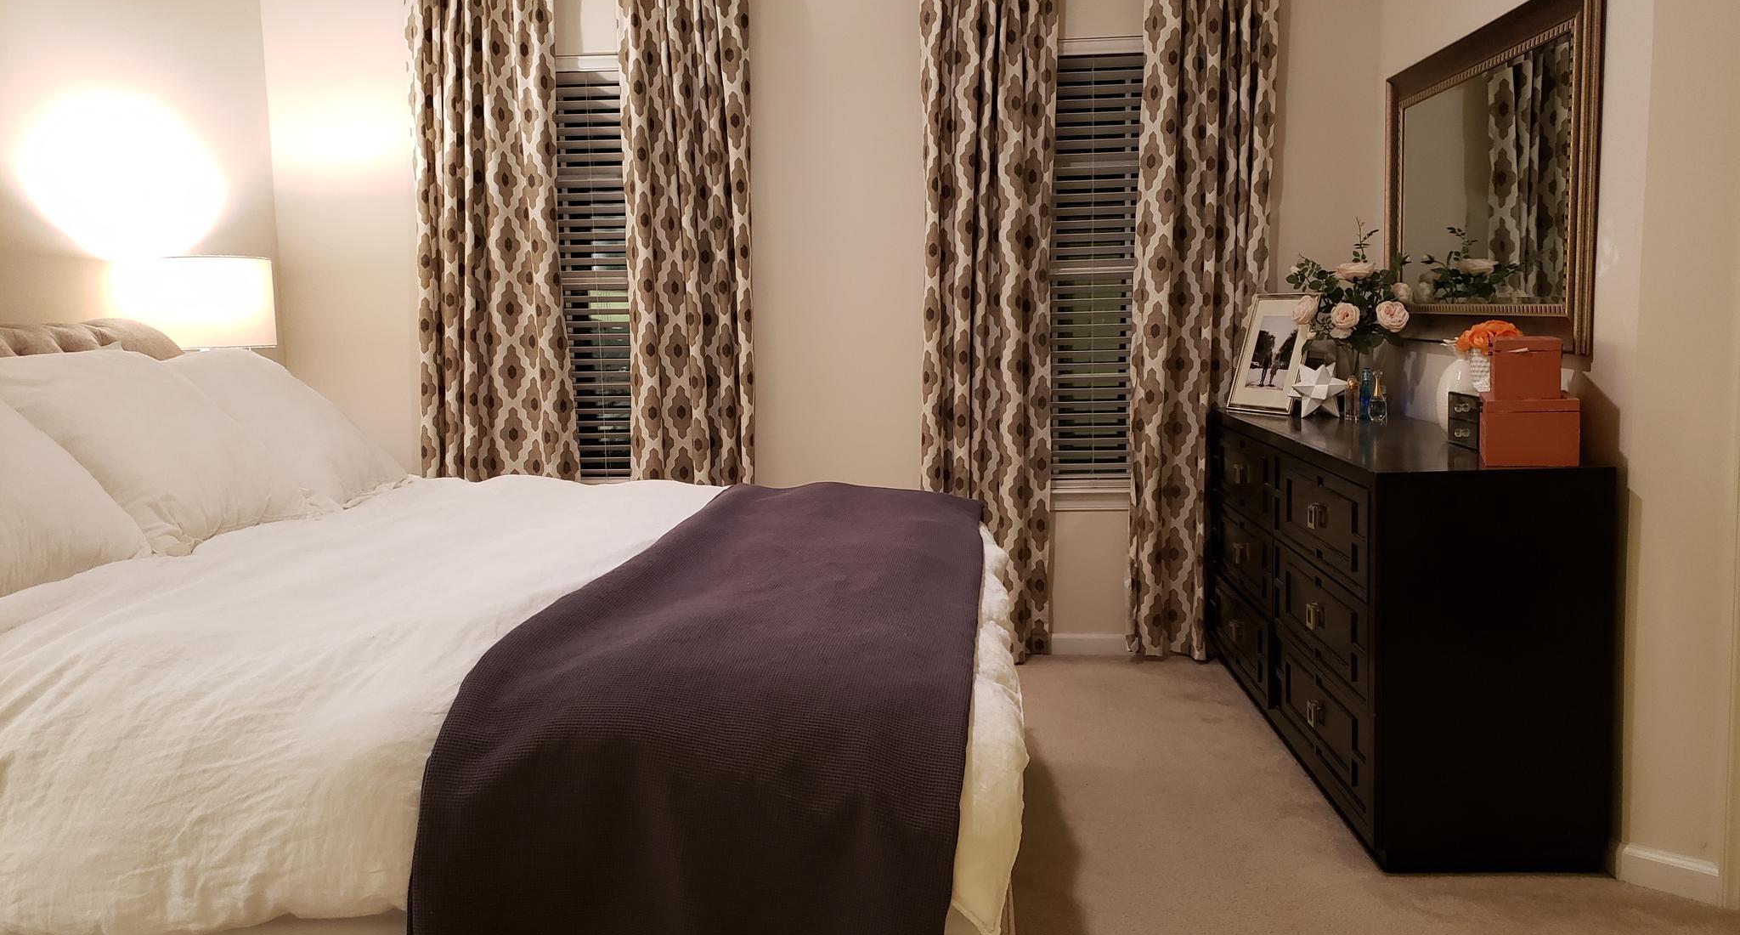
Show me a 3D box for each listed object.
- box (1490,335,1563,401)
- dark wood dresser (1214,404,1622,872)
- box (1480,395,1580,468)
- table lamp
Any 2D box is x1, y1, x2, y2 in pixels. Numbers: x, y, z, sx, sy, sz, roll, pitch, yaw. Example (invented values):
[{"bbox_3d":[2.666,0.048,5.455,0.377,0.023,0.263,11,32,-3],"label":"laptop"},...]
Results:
[{"bbox_3d":[1.397,-0.212,2.777,0.122,0.121,0.163,1,7,21],"label":"box"},{"bbox_3d":[1.314,0.326,3.466,0.472,0.824,1.654,-1,7,4],"label":"dark wood dresser"},{"bbox_3d":[1.399,-0.081,2.775,0.175,0.139,0.216,1,7,21],"label":"box"},{"bbox_3d":[-1.871,-0.219,3.658,0.402,0.720,0.402,-1,7,4],"label":"table lamp"}]

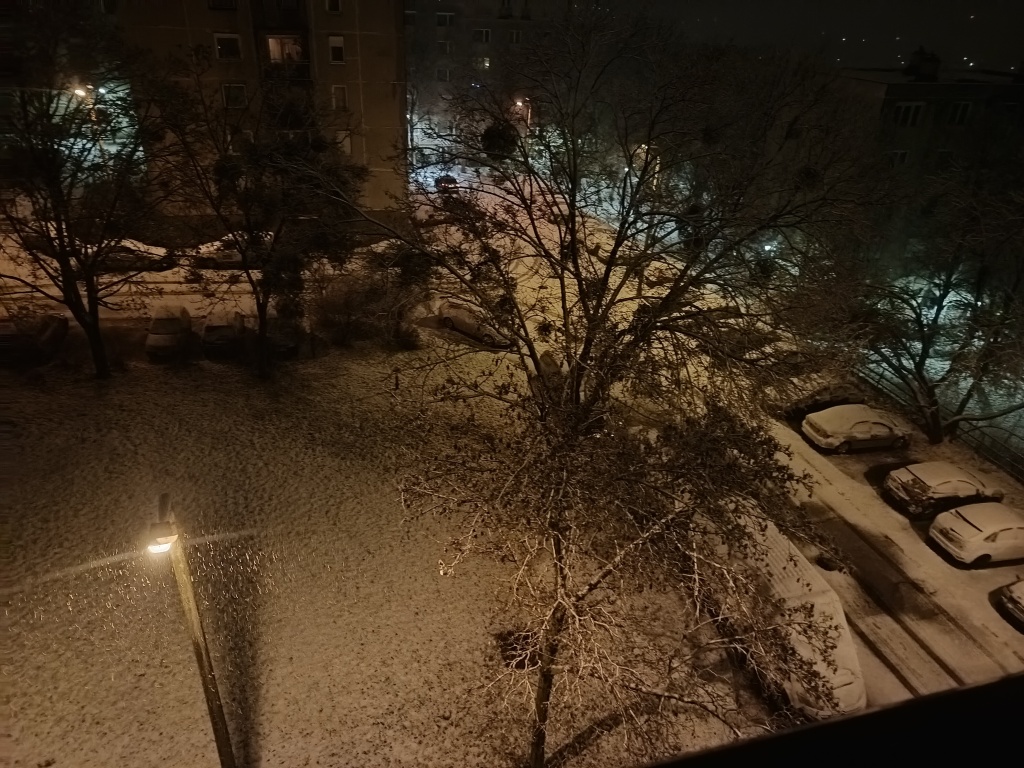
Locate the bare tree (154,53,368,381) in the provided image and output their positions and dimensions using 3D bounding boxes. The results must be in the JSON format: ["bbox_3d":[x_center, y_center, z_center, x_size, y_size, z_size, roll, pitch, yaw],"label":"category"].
[{"bbox_3d":[-10.148,-6.007,28.292,8.300,12.500,8.200,1,25,0],"label":"bare tree"}]

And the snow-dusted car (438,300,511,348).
[{"bbox_3d":[-1.515,-3.134,35.295,4.400,1.460,1.750,23,32,35],"label":"snow-dusted car"}]

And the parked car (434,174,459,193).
[{"bbox_3d":[-6.375,-19.893,69.011,1.780,1.500,4.300,-4,26,-14],"label":"parked car"}]

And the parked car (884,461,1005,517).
[{"bbox_3d":[15.586,3.705,25.506,4.150,1.480,1.750,-4,26,-14],"label":"parked car"}]

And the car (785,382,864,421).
[{"bbox_3d":[13.800,0.688,31.346,4.050,1.460,1.720,-4,26,-14],"label":"car"}]

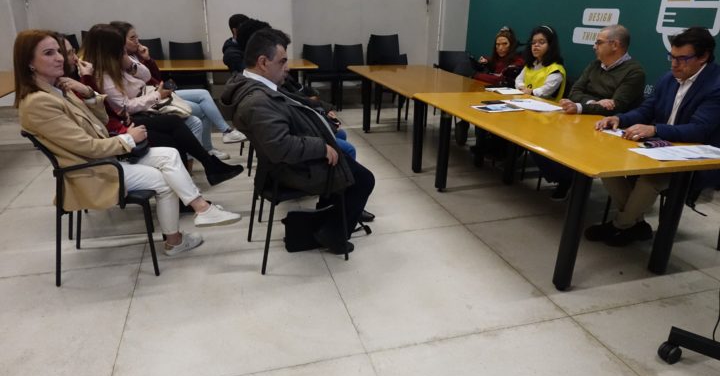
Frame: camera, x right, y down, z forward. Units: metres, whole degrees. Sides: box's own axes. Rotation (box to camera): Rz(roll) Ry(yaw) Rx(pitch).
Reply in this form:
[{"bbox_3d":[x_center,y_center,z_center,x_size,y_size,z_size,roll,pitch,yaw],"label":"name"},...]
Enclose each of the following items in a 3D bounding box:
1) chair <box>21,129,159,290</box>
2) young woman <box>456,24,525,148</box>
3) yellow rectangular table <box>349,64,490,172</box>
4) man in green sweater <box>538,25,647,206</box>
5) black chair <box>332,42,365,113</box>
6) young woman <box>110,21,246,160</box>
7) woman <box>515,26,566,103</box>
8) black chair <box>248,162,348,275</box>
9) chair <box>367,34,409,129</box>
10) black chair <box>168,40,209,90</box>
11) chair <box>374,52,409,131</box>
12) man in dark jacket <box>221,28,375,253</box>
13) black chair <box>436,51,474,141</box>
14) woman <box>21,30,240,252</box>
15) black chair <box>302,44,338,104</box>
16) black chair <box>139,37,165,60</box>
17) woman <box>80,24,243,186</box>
[{"bbox_3d":[-1.340,0.031,2.556,0.550,0.800,0.540,-5,21,-15],"label":"chair"},{"bbox_3d":[1.359,-1.044,4.998,0.760,1.210,0.520,-8,22,-23],"label":"young woman"},{"bbox_3d":[0.621,-0.759,4.883,1.020,0.730,2.000,-5,21,-15],"label":"yellow rectangular table"},{"bbox_3d":[1.604,-0.499,3.455,0.780,1.270,0.600,-5,21,-15],"label":"man in green sweater"},{"bbox_3d":[-0.099,-1.564,6.836,0.460,0.830,0.550,-5,21,-15],"label":"black chair"},{"bbox_3d":[-1.541,-0.778,4.112,1.020,1.240,0.500,-5,21,-15],"label":"young woman"},{"bbox_3d":[1.405,-0.687,4.003,0.700,1.240,0.480,-11,24,-29],"label":"woman"},{"bbox_3d":[-0.360,-0.013,2.734,0.550,0.820,0.480,-7,22,-20],"label":"black chair"},{"bbox_3d":[0.431,-1.279,5.947,0.470,0.960,0.540,-8,22,-24],"label":"chair"},{"bbox_3d":[-2.296,-1.454,6.445,0.460,0.830,0.550,-5,21,-15],"label":"black chair"},{"bbox_3d":[0.528,-1.165,5.823,0.460,0.820,0.540,-11,24,-28],"label":"chair"},{"bbox_3d":[-0.293,-0.210,2.611,0.850,1.250,0.620,-7,22,-21],"label":"man in dark jacket"},{"bbox_3d":[1.325,-1.320,6.270,0.480,0.820,0.550,-4,21,-13],"label":"black chair"},{"bbox_3d":[-1.154,-0.186,2.532,0.960,1.230,0.560,-5,21,-15],"label":"woman"},{"bbox_3d":[-0.547,-1.525,6.713,0.460,0.830,0.550,-5,21,-15],"label":"black chair"},{"bbox_3d":[-2.954,-1.567,6.617,0.460,0.910,0.540,-5,21,-15],"label":"black chair"},{"bbox_3d":[-1.430,-0.561,3.542,1.030,1.240,0.500,-5,21,-15],"label":"woman"}]

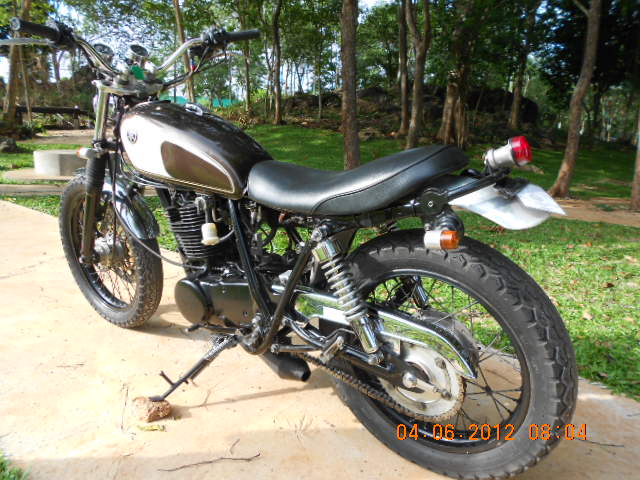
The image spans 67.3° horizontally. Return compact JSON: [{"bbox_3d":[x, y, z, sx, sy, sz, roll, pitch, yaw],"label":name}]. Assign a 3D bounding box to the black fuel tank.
[{"bbox_3d":[-0.347,-0.290,1.443,0.580,0.245,0.270,12,25,34],"label":"black fuel tank"}]

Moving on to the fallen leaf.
[{"bbox_3d":[-0.491,0.551,1.402,0.085,0.010,0.026,3,17,8],"label":"fallen leaf"}]

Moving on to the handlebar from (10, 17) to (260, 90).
[{"bbox_3d":[-0.528,-0.566,1.470,0.220,0.185,0.790,14,26,37],"label":"handlebar"}]

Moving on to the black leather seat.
[{"bbox_3d":[0.072,-0.172,1.170,0.565,0.170,0.250,12,25,34],"label":"black leather seat"}]

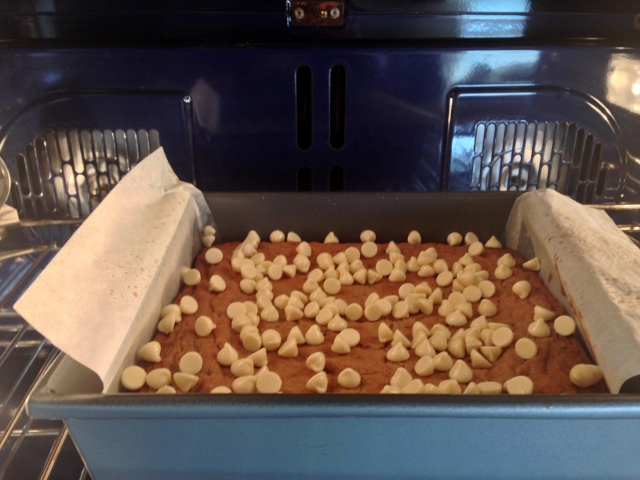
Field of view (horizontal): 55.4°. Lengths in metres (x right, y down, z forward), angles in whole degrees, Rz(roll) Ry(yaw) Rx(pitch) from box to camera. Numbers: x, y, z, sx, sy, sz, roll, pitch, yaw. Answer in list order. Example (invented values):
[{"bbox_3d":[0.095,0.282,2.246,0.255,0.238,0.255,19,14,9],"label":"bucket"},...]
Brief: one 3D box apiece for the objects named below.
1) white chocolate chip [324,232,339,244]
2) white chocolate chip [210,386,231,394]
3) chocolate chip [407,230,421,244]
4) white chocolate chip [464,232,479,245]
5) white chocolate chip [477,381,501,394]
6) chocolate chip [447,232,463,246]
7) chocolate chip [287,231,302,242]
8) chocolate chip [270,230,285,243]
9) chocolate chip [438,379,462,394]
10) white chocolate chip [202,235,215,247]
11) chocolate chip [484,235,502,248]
[{"bbox_3d":[0.008,0.000,0.439,0.011,0.008,0.011,1,23,0],"label":"white chocolate chip"},{"bbox_3d":[-0.043,0.067,0.262,0.011,0.011,0.008,1,-13,0],"label":"white chocolate chip"},{"bbox_3d":[0.067,-0.001,0.439,0.011,0.011,0.008,1,47,0],"label":"chocolate chip"},{"bbox_3d":[0.109,-0.001,0.439,0.008,0.011,0.011,21,22,-28],"label":"white chocolate chip"},{"bbox_3d":[0.074,0.066,0.269,0.011,0.008,0.011,1,9,0],"label":"white chocolate chip"},{"bbox_3d":[0.097,0.000,0.438,0.011,0.011,0.008,13,56,8],"label":"chocolate chip"},{"bbox_3d":[-0.019,-0.001,0.440,0.008,0.011,0.011,23,21,-9],"label":"chocolate chip"},{"bbox_3d":[-0.030,-0.002,0.440,0.011,0.008,0.011,1,64,0],"label":"chocolate chip"},{"bbox_3d":[0.058,0.065,0.269,0.011,0.011,0.008,2,-18,-6],"label":"chocolate chip"},{"bbox_3d":[-0.079,0.001,0.437,0.011,0.008,0.011,-9,-9,4],"label":"white chocolate chip"},{"bbox_3d":[0.123,0.001,0.434,0.011,0.008,0.011,1,23,0],"label":"chocolate chip"}]

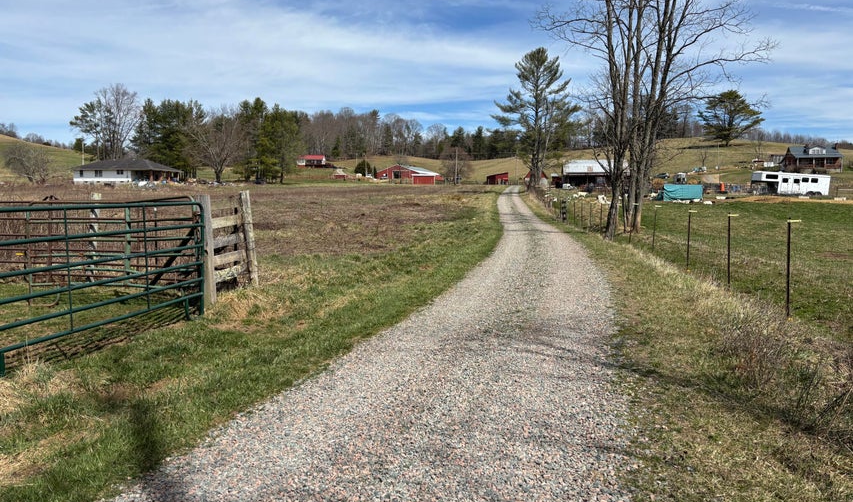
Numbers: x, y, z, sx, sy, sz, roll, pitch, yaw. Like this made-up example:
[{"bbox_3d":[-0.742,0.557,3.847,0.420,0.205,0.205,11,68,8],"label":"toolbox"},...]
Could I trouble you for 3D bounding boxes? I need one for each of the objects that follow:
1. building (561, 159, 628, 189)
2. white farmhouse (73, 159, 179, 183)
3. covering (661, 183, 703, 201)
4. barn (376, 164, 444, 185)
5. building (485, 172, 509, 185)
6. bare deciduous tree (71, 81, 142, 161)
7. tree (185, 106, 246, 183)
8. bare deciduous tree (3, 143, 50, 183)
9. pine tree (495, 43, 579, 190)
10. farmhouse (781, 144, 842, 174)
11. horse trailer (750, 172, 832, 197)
[{"bbox_3d":[33.921,-15.451,129.000,13.300,5.700,9.500,1,6,11],"label":"building"},{"bbox_3d":[-66.258,-17.562,142.000,17.500,5.500,13.000,0,6,0],"label":"white farmhouse"},{"bbox_3d":[23.478,-5.363,59.000,3.500,1.600,1.900,0,6,0],"label":"covering"},{"bbox_3d":[-4.988,-22.664,188.000,13.500,5.500,16.000,3,7,23],"label":"barn"},{"bbox_3d":[18.024,-18.578,165.000,6.000,3.300,5.000,0,6,0],"label":"building"},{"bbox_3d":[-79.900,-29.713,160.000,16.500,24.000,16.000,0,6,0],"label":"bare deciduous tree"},{"bbox_3d":[-47.086,-23.766,143.000,13.500,17.300,13.500,0,6,0],"label":"tree"},{"bbox_3d":[-81.773,-17.888,131.000,9.600,8.100,9.600,0,6,0],"label":"bare deciduous tree"},{"bbox_3d":[16.159,-19.569,95.000,12.600,21.200,12.600,0,6,0],"label":"pine tree"},{"bbox_3d":[86.517,-20.787,144.000,10.800,6.400,8.000,1,6,5],"label":"farmhouse"},{"bbox_3d":[40.331,-7.424,71.000,8.000,2.700,2.300,-1,6,-5],"label":"horse trailer"}]

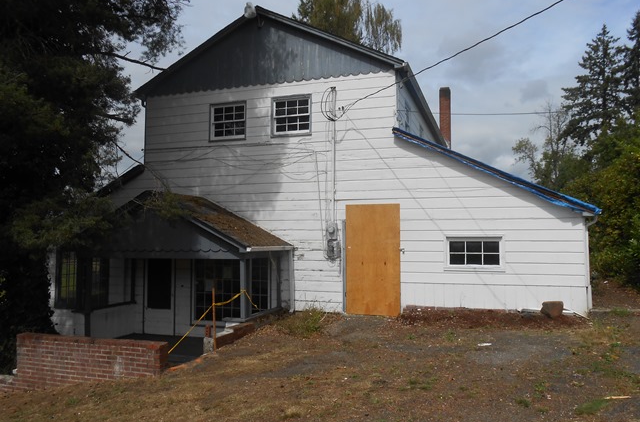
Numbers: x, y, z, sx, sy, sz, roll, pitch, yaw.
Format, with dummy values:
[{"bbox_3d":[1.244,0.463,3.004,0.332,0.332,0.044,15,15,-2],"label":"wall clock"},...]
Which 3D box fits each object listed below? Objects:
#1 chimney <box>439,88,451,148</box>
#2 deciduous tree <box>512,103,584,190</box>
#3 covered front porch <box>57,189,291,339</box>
[{"bbox_3d":[5.538,-4.056,21.249,0.490,2.650,0.500,-1,-3,19],"label":"chimney"},{"bbox_3d":[16.634,-2.056,35.095,4.800,10.600,4.800,-1,-3,19],"label":"deciduous tree"},{"bbox_3d":[-3.327,1.286,11.021,4.950,3.350,2.280,-1,-3,19],"label":"covered front porch"}]

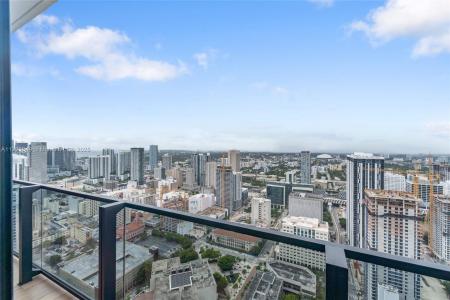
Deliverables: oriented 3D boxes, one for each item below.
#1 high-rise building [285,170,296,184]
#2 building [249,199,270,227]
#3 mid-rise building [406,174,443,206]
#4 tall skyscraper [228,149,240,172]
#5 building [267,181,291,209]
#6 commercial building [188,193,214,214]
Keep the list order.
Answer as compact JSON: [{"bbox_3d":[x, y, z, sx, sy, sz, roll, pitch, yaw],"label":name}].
[{"bbox_3d":[238.390,116.002,676.000,38.000,78.000,38.000,1,0,24],"label":"high-rise building"},{"bbox_3d":[73.420,125.910,379.750,33.500,59.000,22.500,0,0,28],"label":"building"},{"bbox_3d":[565.560,121.090,534.080,60.000,84.000,43.000,0,0,28],"label":"mid-rise building"},{"bbox_3d":[39.275,75.897,738.000,36.000,155.000,36.000,1,0,24],"label":"tall skyscraper"},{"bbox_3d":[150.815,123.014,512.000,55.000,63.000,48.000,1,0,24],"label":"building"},{"bbox_3d":[-58.650,132.750,452.220,30.000,42.000,48.000,0,0,28],"label":"commercial building"}]

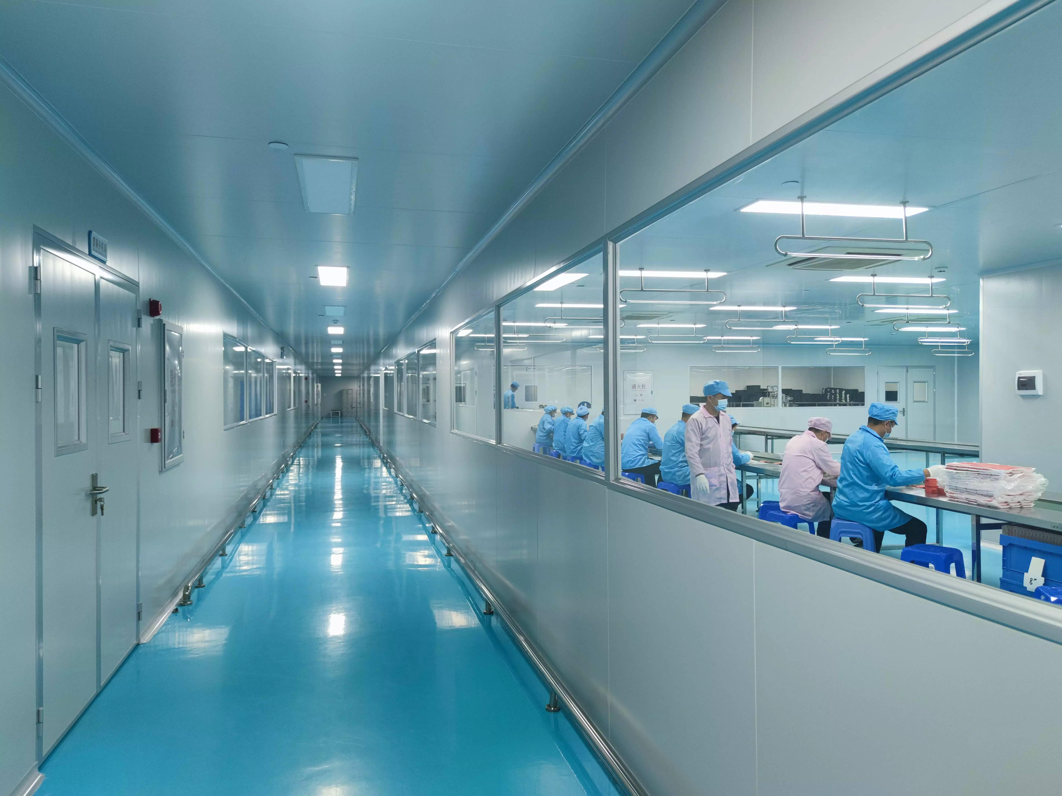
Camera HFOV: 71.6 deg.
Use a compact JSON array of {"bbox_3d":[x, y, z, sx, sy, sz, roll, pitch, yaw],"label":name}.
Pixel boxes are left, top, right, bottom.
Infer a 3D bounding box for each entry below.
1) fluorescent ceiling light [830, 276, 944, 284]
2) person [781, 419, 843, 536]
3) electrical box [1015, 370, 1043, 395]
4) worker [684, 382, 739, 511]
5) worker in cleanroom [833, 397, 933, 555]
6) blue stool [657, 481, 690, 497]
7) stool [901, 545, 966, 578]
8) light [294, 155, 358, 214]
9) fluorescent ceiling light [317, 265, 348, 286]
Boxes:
[{"bbox_3d":[3.616,-1.208,7.451,1.200,0.030,0.300,-1,0,-15],"label":"fluorescent ceiling light"},{"bbox_3d":[2.356,0.787,6.047,0.700,1.260,0.480,-1,0,-10],"label":"person"},{"bbox_3d":[4.566,-0.137,6.737,0.067,0.220,0.225,0,0,-15],"label":"electrical box"},{"bbox_3d":[1.561,0.637,6.354,0.480,1.570,0.340,-1,0,-31],"label":"worker"},{"bbox_3d":[2.582,0.727,5.372,0.740,1.386,0.500,0,0,0],"label":"worker in cleanroom"},{"bbox_3d":[1.549,1.178,7.957,0.320,0.470,0.330,-1,0,-40],"label":"blue stool"},{"bbox_3d":[2.526,1.189,4.646,0.340,0.470,0.350,-1,0,-40],"label":"stool"},{"bbox_3d":[-1.155,-1.192,4.201,0.300,0.030,1.200,-1,0,-15],"label":"light"},{"bbox_3d":[-1.962,-1.203,7.307,0.300,0.030,1.200,-1,0,-15],"label":"fluorescent ceiling light"}]

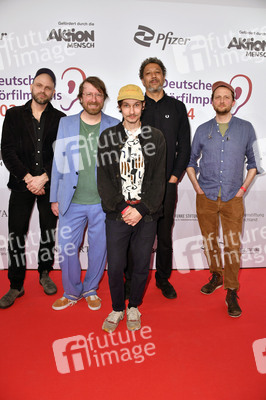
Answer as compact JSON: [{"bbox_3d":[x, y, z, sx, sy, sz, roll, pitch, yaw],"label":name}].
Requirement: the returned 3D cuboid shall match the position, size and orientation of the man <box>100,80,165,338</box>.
[{"bbox_3d":[-0.005,0.072,2.213,0.500,1.693,0.400,2,11,4],"label":"man"}]

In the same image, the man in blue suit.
[{"bbox_3d":[-0.376,-0.030,2.458,0.580,1.786,0.360,0,11,-6],"label":"man in blue suit"}]

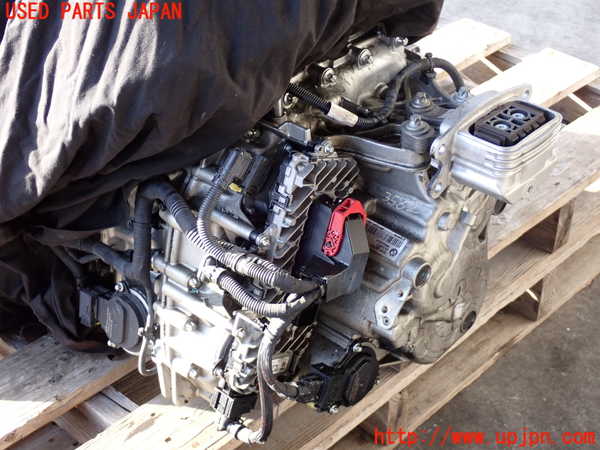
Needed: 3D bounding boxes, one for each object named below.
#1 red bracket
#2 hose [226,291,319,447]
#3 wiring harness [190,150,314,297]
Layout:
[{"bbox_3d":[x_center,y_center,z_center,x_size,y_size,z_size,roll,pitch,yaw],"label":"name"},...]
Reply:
[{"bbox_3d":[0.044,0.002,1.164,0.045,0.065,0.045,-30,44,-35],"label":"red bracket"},{"bbox_3d":[-0.033,0.158,1.254,0.080,0.250,0.105,-30,44,-35],"label":"hose"},{"bbox_3d":[-0.044,0.003,1.170,0.085,0.130,0.155,-30,44,-35],"label":"wiring harness"}]

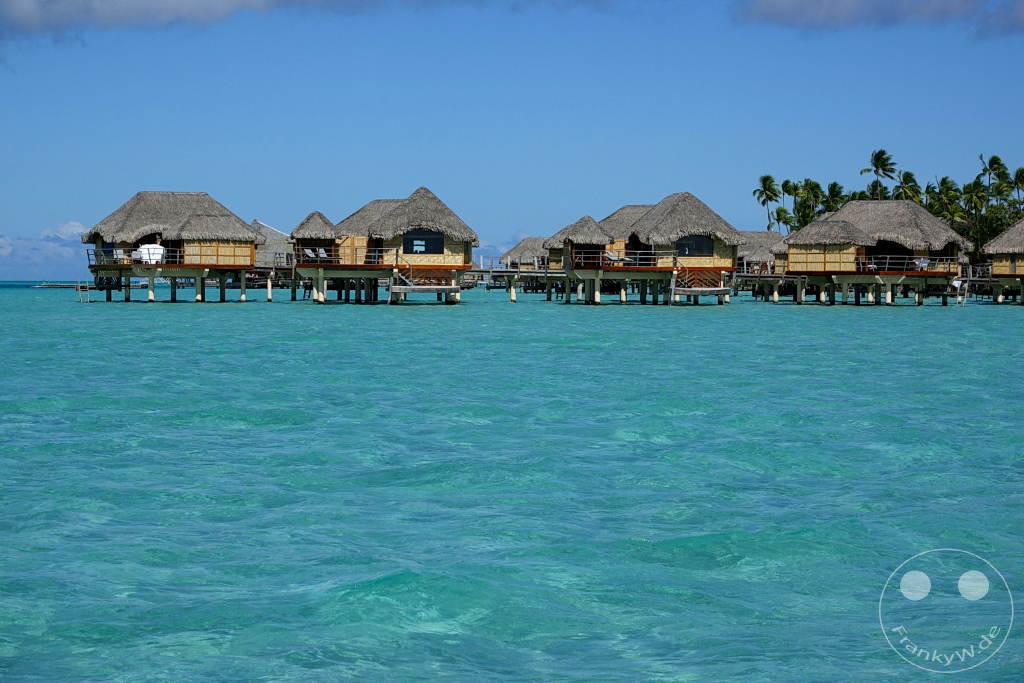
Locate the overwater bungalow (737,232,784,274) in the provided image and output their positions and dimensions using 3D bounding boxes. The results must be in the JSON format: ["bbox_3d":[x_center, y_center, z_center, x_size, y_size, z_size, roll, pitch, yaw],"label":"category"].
[{"bbox_3d":[25.670,-8.339,257.950,11.800,7.000,11.300,0,1,0],"label":"overwater bungalow"}]

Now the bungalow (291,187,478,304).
[{"bbox_3d":[-8.005,-6.043,151.945,11.660,7.340,11.300,0,1,-2],"label":"bungalow"}]

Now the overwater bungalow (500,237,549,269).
[{"bbox_3d":[4.415,-9.986,317.949,11.800,7.100,11.300,0,1,0],"label":"overwater bungalow"}]

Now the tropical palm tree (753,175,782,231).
[{"bbox_3d":[43.892,-19.171,414.775,5.150,18.980,5.150,0,1,0],"label":"tropical palm tree"}]

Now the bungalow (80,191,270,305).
[{"bbox_3d":[-22.249,-6.238,158.946,11.820,7.320,11.300,0,1,0],"label":"bungalow"}]

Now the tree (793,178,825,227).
[{"bbox_3d":[50.927,-18.812,414.784,5.490,18.320,5.490,0,1,0],"label":"tree"}]

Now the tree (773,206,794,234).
[{"bbox_3d":[44.378,-15.617,394.852,3.590,12.870,3.590,0,1,0],"label":"tree"}]

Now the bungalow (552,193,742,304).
[{"bbox_3d":[8.752,-6.007,155.946,12.100,7.210,11.300,0,1,-6],"label":"bungalow"}]

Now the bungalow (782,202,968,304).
[{"bbox_3d":[24.311,-6.005,162.949,12.780,7.000,11.300,0,1,0],"label":"bungalow"}]

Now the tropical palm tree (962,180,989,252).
[{"bbox_3d":[76.713,-18.061,399.790,4.300,17.800,4.300,0,1,0],"label":"tropical palm tree"}]

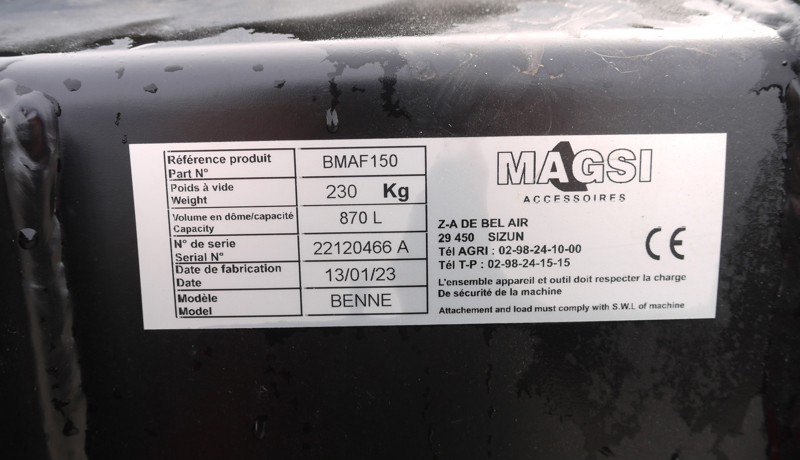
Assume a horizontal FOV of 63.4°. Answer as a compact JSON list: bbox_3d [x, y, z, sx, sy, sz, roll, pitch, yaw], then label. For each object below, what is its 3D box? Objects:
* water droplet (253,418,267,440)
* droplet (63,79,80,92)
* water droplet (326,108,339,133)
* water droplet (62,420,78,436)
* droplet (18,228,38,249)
[{"bbox_3d":[-0.028,0.039,0.127,0.002,0.004,0.001,-1,9,0],"label":"water droplet"},{"bbox_3d":[-0.059,-0.026,0.117,0.003,0.002,0.001,-1,-11,0],"label":"droplet"},{"bbox_3d":[-0.012,-0.020,0.118,0.002,0.004,0.001,-1,9,0],"label":"water droplet"},{"bbox_3d":[-0.063,0.038,0.123,0.003,0.003,0.001,-1,9,0],"label":"water droplet"},{"bbox_3d":[-0.067,0.001,0.116,0.003,0.003,0.002,-1,9,0],"label":"droplet"}]

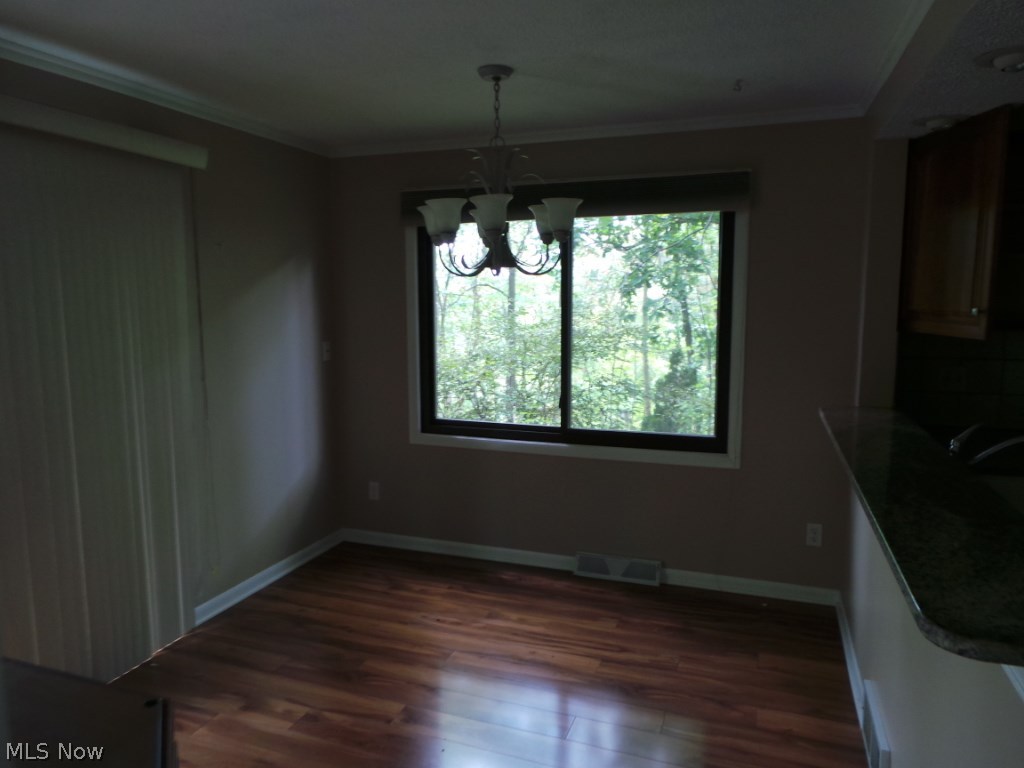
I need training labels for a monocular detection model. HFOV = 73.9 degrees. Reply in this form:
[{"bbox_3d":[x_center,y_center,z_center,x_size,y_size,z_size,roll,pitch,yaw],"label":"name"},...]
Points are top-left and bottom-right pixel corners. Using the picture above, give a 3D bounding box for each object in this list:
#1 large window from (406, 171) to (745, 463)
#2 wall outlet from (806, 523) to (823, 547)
[{"bbox_3d":[0.271,-0.327,3.669,1.850,1.430,0.100,2,8,20],"label":"large window"},{"bbox_3d":[1.498,0.751,3.370,0.071,0.116,0.012,2,8,20],"label":"wall outlet"}]

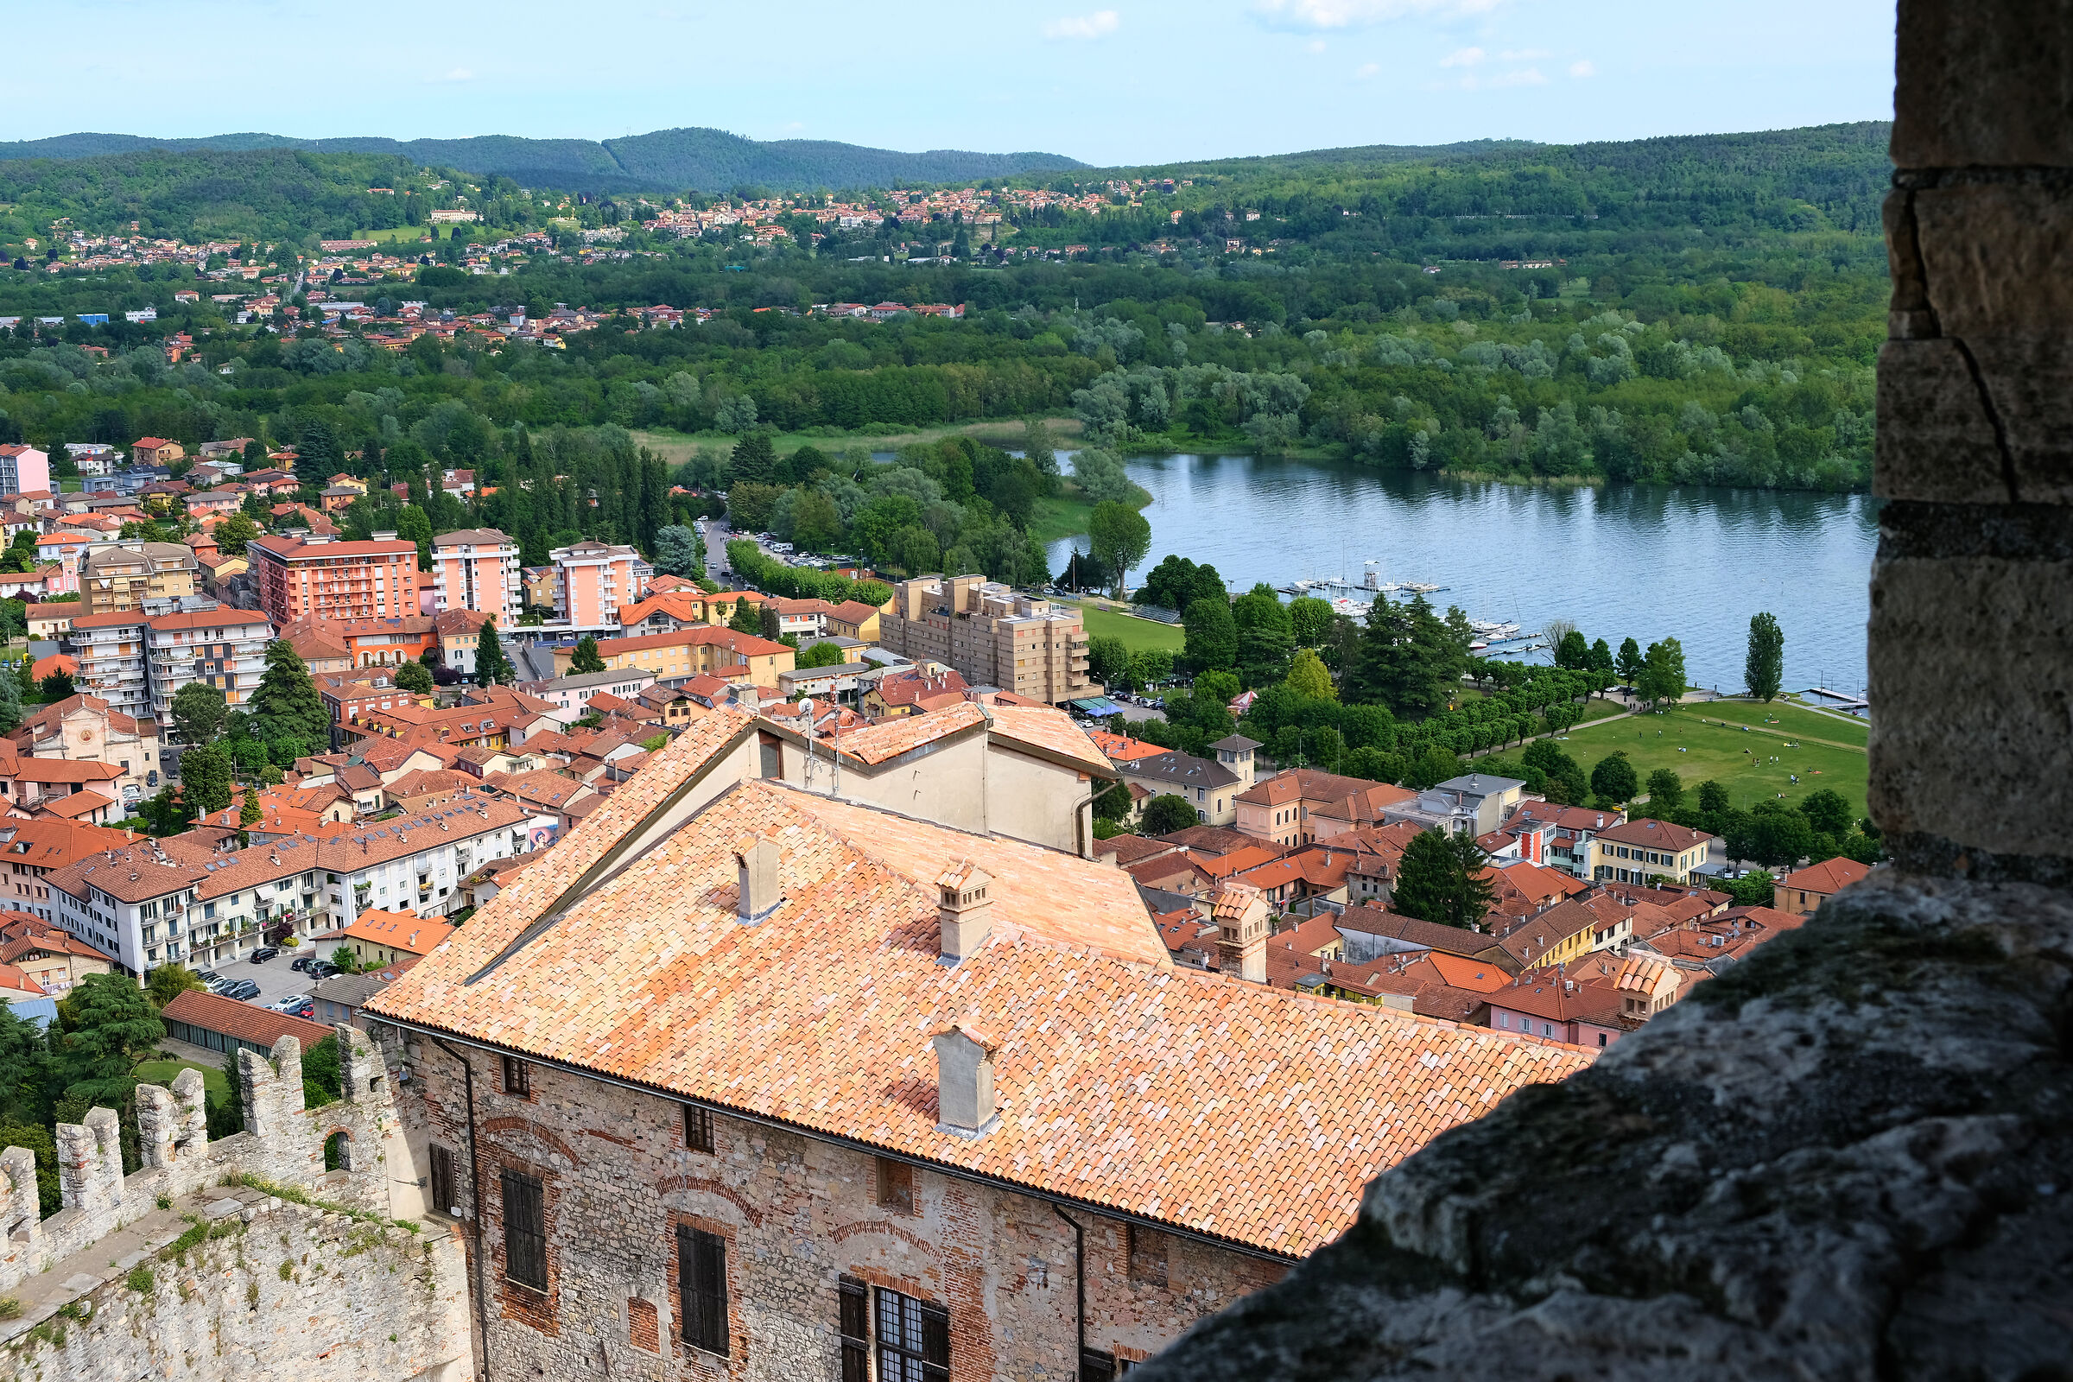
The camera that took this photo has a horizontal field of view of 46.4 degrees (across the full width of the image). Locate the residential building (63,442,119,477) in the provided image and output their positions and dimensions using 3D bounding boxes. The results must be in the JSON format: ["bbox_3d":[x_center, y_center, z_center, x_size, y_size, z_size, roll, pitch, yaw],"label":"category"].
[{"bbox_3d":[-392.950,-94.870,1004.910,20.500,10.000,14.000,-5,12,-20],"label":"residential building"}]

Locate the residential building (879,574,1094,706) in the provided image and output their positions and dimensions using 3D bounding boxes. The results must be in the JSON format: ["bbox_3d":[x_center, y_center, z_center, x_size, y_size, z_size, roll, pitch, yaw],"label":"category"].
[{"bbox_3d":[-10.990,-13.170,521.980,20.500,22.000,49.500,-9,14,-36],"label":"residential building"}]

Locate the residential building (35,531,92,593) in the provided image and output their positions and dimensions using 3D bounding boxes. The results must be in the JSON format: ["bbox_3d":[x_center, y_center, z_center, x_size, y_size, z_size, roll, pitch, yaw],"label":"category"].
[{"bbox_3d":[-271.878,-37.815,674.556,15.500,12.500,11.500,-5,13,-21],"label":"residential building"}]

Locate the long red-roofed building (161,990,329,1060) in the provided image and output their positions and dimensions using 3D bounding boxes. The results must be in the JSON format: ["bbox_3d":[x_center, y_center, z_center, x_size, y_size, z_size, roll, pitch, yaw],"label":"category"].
[{"bbox_3d":[-96.302,41.716,294.918,27.600,3.900,6.100,7,14,35],"label":"long red-roofed building"}]

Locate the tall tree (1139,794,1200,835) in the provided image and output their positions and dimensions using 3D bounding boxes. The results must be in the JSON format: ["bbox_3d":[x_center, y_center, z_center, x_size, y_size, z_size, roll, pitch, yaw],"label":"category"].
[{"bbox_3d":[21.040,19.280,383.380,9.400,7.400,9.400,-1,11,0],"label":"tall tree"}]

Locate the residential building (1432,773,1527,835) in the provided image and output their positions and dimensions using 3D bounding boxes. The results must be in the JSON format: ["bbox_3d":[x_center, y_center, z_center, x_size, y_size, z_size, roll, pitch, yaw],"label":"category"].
[{"bbox_3d":[68.540,19.020,376.700,10.400,9.300,13.200,9,14,40],"label":"residential building"}]

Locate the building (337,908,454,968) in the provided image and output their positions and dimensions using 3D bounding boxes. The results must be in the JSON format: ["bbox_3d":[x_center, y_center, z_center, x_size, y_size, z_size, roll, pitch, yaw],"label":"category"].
[{"bbox_3d":[-81.790,33.420,317.200,16.500,7.400,9.200,7,13,33],"label":"building"}]

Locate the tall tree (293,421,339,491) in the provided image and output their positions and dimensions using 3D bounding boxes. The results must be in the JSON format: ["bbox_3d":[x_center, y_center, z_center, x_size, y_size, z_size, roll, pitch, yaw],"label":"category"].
[{"bbox_3d":[-262.914,-86.403,880.140,16.000,24.300,15.500,-4,12,-16],"label":"tall tree"}]

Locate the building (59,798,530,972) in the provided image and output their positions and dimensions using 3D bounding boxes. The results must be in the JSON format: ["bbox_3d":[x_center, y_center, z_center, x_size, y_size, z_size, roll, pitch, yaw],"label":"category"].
[{"bbox_3d":[-102.870,26.940,336.670,28.000,13.200,61.000,8,14,38],"label":"building"}]

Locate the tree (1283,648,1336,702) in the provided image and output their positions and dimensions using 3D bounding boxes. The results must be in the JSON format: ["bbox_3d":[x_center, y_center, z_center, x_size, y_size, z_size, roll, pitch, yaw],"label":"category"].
[{"bbox_3d":[58.638,-2.687,517.630,10.800,13.300,10.500,0,12,6],"label":"tree"}]

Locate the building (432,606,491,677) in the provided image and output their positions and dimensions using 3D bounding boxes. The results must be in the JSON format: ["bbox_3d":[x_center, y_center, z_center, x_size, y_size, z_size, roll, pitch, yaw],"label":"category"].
[{"bbox_3d":[-128.604,-11.294,544.661,12.200,12.800,18.000,-5,12,-18],"label":"building"}]

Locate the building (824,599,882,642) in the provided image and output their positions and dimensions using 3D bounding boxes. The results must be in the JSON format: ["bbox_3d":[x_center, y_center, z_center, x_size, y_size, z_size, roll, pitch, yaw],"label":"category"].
[{"bbox_3d":[-41.383,-16.588,579.234,11.200,8.600,17.200,-8,14,-31],"label":"building"}]

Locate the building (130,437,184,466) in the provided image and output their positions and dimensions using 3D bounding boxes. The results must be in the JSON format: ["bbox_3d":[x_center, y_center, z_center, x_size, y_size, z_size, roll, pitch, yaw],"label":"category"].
[{"bbox_3d":[-375.010,-101.480,1032.130,12.500,11.200,20.500,-11,15,-43],"label":"building"}]

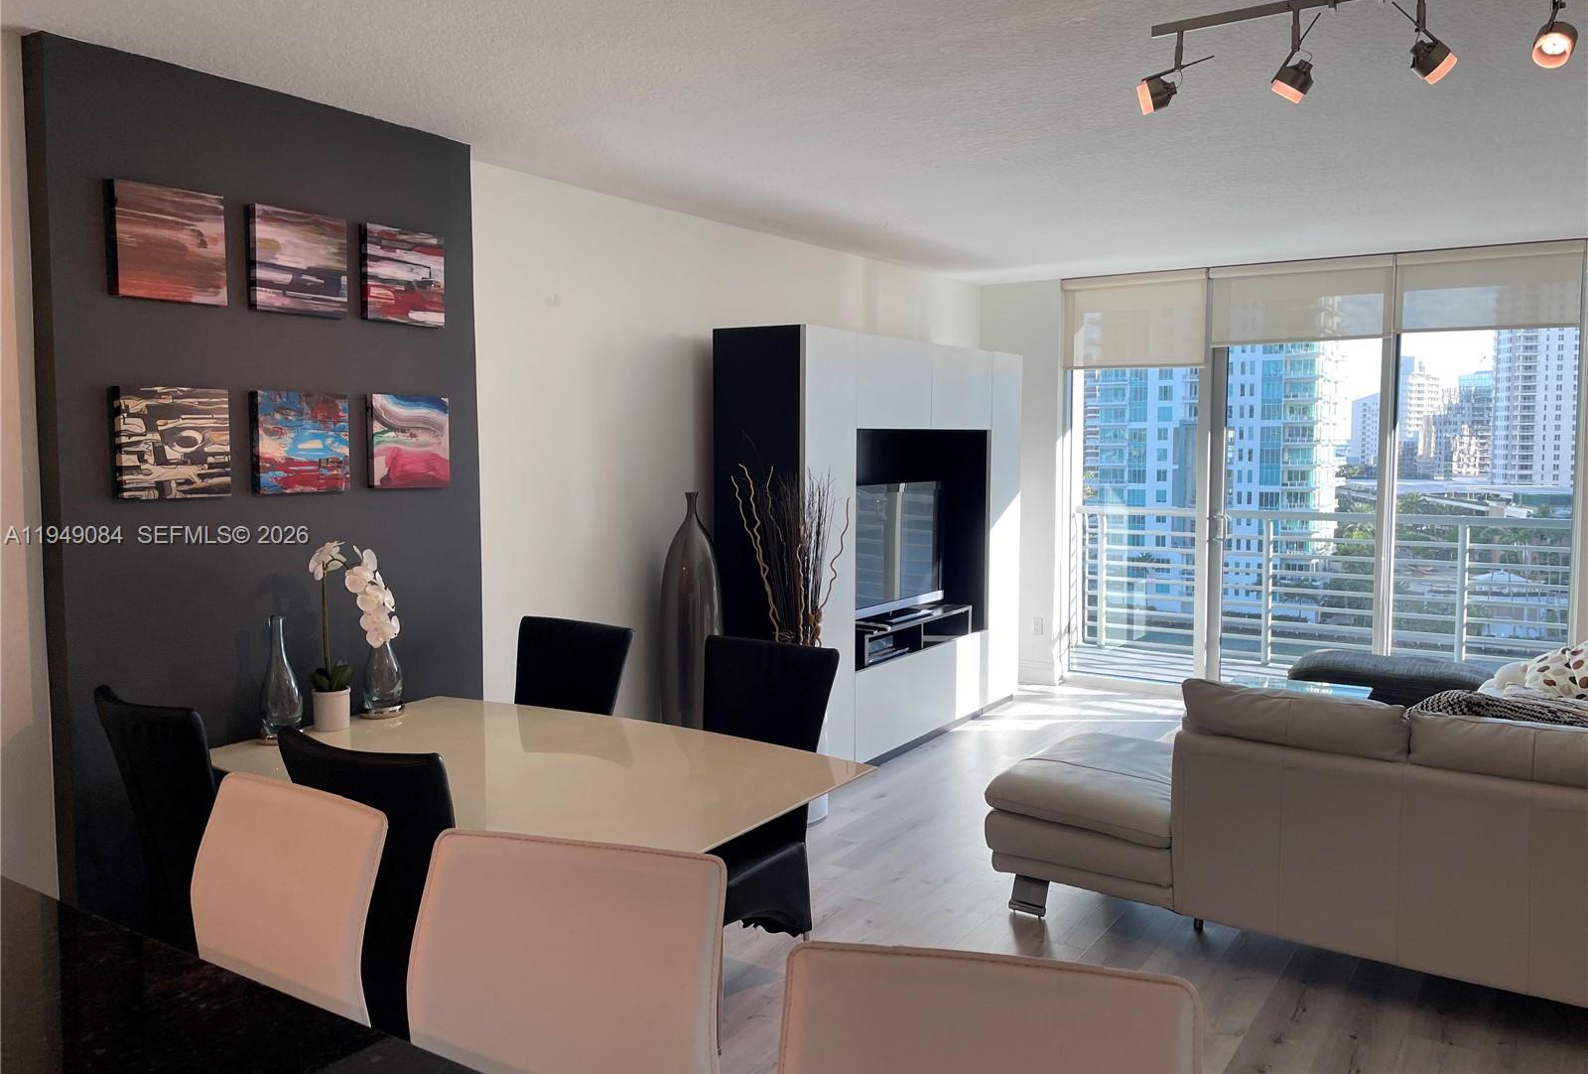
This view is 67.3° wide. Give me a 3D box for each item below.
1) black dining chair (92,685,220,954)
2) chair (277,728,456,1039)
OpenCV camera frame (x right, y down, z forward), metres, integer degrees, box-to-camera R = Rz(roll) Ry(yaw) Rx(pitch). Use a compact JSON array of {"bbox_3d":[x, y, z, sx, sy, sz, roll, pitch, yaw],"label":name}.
[{"bbox_3d":[-1.367,0.855,3.081,0.465,0.977,0.600,3,5,33],"label":"black dining chair"},{"bbox_3d":[-0.729,0.896,2.581,0.470,0.990,0.600,3,6,33],"label":"chair"}]

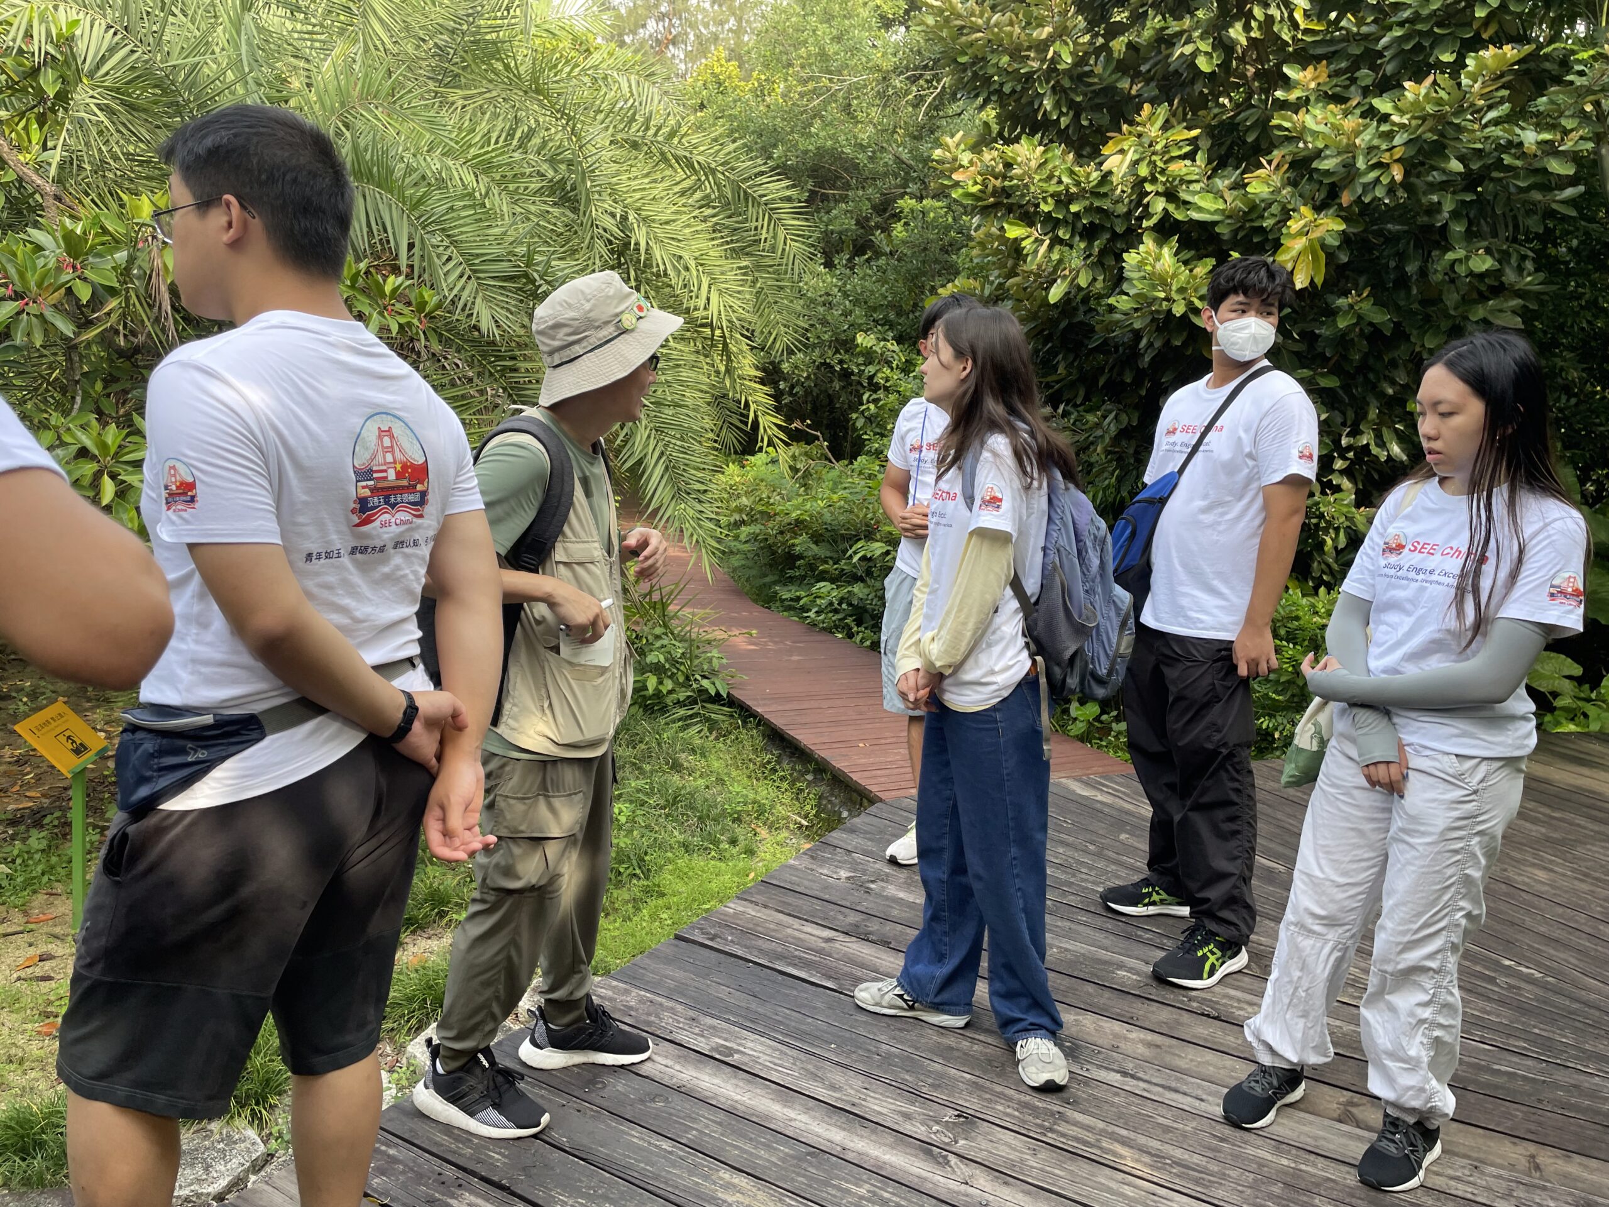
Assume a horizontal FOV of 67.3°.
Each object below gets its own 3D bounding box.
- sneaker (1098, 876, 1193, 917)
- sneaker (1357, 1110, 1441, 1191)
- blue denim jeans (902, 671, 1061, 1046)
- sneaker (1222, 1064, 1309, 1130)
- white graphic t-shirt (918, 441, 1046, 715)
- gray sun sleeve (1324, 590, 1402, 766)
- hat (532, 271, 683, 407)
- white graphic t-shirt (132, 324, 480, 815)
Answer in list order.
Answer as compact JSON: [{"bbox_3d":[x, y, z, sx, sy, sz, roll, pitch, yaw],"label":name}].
[{"bbox_3d":[0.993,0.819,3.428,0.285,0.110,0.105,4,14,3],"label":"sneaker"},{"bbox_3d":[1.223,1.091,2.465,0.267,0.107,0.100,-6,16,-42],"label":"sneaker"},{"bbox_3d":[0.401,0.544,2.668,0.355,0.910,0.365,-1,14,-14],"label":"blue denim jeans"},{"bbox_3d":[0.995,1.025,2.589,0.262,0.110,0.098,-9,18,-39],"label":"sneaker"},{"bbox_3d":[0.380,-0.083,2.508,0.270,0.620,0.440,-2,14,-17],"label":"white graphic t-shirt"},{"bbox_3d":[1.074,0.102,2.311,0.159,0.352,0.219,-8,17,-37],"label":"gray sun sleeve"},{"bbox_3d":[-0.364,-0.489,2.223,0.295,0.165,0.285,-22,13,1],"label":"hat"},{"bbox_3d":[-0.678,-0.061,1.705,0.300,0.670,0.470,11,14,29],"label":"white graphic t-shirt"}]

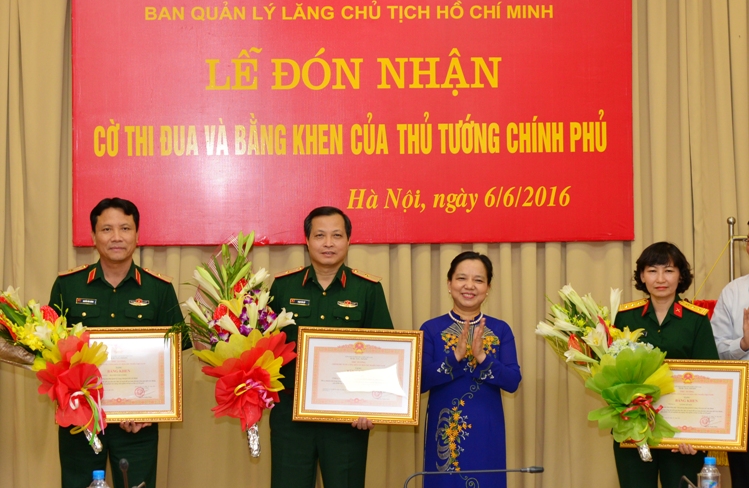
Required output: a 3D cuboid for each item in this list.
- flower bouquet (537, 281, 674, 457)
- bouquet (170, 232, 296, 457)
[{"bbox_3d":[0.967,0.514,5.200,0.460,0.790,0.320,-24,7,0],"label":"flower bouquet"},{"bbox_3d":[-0.548,0.393,5.050,0.480,0.870,0.320,-4,2,3],"label":"bouquet"}]

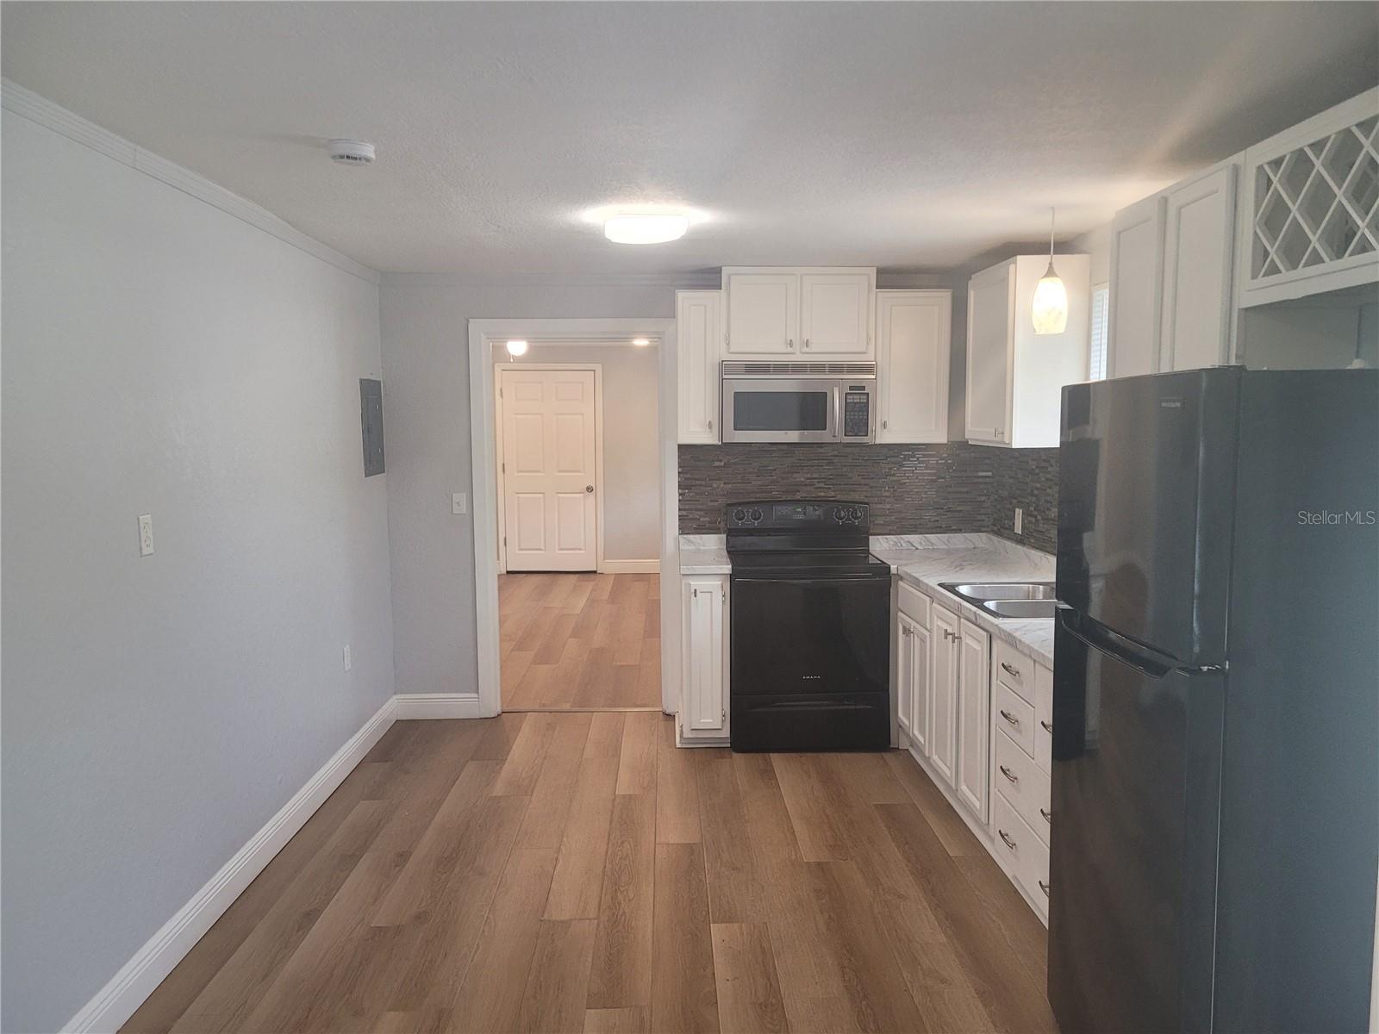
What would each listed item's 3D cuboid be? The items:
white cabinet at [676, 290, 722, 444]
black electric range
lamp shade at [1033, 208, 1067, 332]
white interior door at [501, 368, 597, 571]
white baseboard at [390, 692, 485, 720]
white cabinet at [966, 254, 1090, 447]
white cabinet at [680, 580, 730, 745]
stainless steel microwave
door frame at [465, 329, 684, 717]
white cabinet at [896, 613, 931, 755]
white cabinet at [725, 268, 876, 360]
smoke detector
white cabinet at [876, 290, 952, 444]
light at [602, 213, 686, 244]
[{"bbox_3d":[0.048,-0.758,5.317,0.223,0.757,0.325,-1,5,-1],"label":"white cabinet"},{"bbox_3d":[0.576,0.519,5.249,0.758,1.168,0.655,-1,5,-1],"label":"black electric range"},{"bbox_3d":[1.328,-0.906,3.804,0.133,0.465,0.133,-1,5,-1],"label":"lamp shade"},{"bbox_3d":[-1.421,-0.465,10.526,0.915,2.039,0.045,-1,5,-1],"label":"white interior door"},{"bbox_3d":[-1.365,1.033,5.606,0.455,0.130,0.017,-1,5,-1],"label":"white baseboard"},{"bbox_3d":[1.474,-0.708,4.582,0.318,0.781,0.618,-1,5,-1],"label":"white cabinet"},{"bbox_3d":[0.074,0.678,5.324,0.228,0.845,0.580,-1,5,-1],"label":"white cabinet"},{"bbox_3d":[0.540,-0.577,5.298,0.760,0.393,0.387,-1,5,-1],"label":"stainless steel microwave"},{"bbox_3d":[-0.604,0.019,5.594,1.084,2.137,0.170,-1,5,-1],"label":"door frame"},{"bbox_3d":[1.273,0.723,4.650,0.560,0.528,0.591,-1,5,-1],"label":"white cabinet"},{"bbox_3d":[0.544,-1.026,5.303,0.756,0.452,0.325,-1,5,-1],"label":"white cabinet"},{"bbox_3d":[-0.940,-1.009,2.877,0.132,0.050,0.132,-1,5,-1],"label":"smoke detector"},{"bbox_3d":[1.110,-0.760,5.324,0.376,0.755,0.332,-1,5,-1],"label":"white cabinet"},{"bbox_3d":[-0.166,-1.120,4.044,0.337,0.066,0.337,-1,5,-1],"label":"light"}]

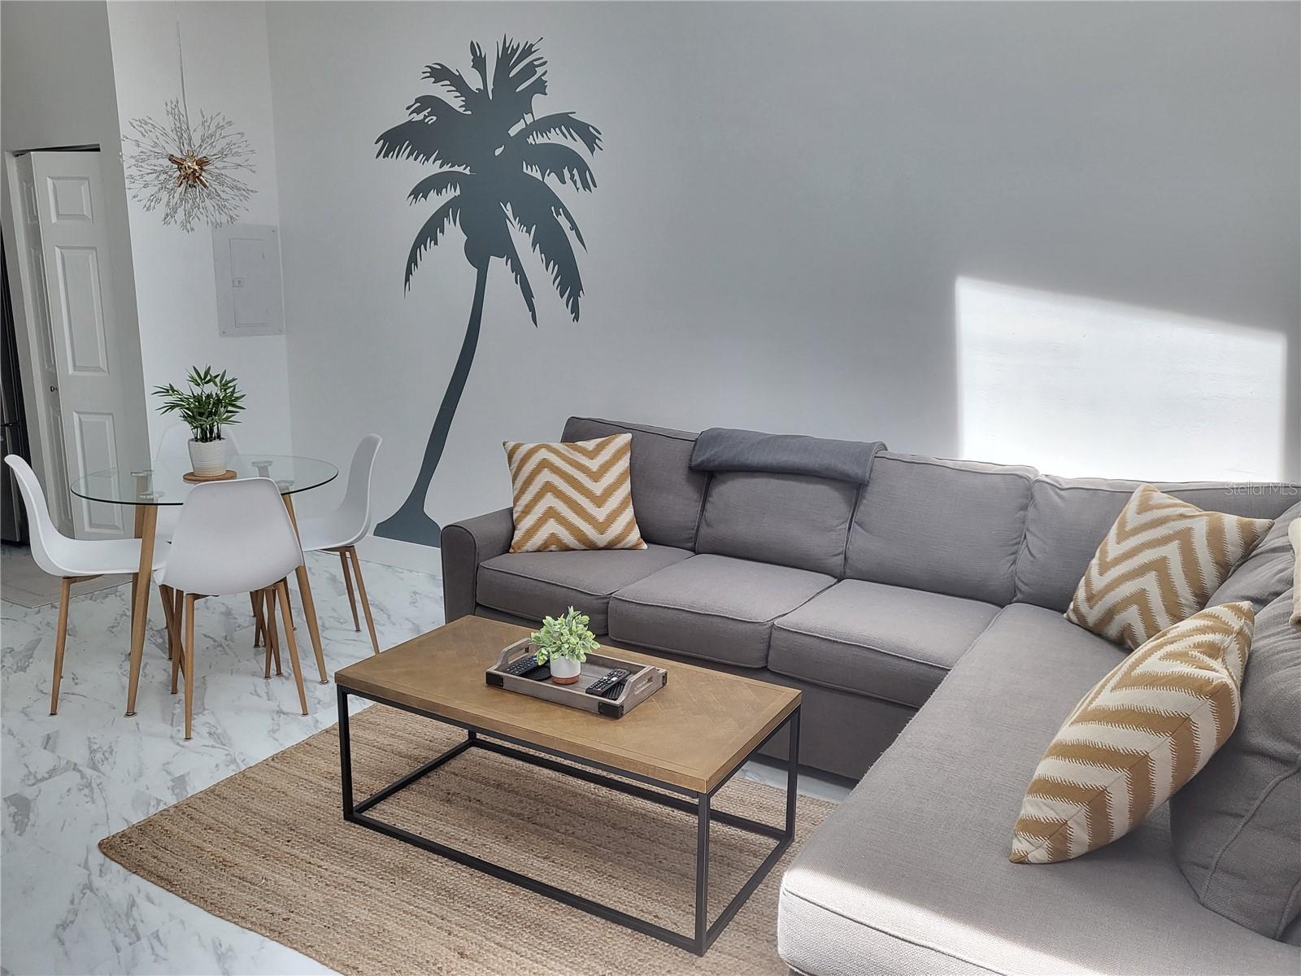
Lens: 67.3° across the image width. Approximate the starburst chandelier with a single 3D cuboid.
[{"bbox_3d":[-1.606,-1.258,3.364,0.450,0.765,0.450,7,13,29],"label":"starburst chandelier"}]

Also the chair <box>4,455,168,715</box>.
[{"bbox_3d":[-1.951,0.305,3.488,0.515,0.855,0.455,-6,13,-29],"label":"chair"}]

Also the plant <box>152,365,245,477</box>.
[{"bbox_3d":[-1.636,-0.242,3.544,0.304,0.398,0.300,-5,13,-24],"label":"plant"}]

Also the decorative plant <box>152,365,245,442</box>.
[{"bbox_3d":[-1.631,-0.303,3.534,0.304,0.274,0.300,-5,13,-24],"label":"decorative plant"}]

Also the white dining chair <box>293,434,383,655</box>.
[{"bbox_3d":[-1.307,0.238,3.849,0.515,0.855,0.455,-6,13,-29],"label":"white dining chair"}]

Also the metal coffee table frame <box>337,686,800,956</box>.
[{"bbox_3d":[-0.226,0.732,2.605,1.104,0.394,0.534,7,13,29],"label":"metal coffee table frame"}]

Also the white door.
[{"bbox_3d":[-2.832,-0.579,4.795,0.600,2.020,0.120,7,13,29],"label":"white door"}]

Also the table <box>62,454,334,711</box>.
[{"bbox_3d":[-1.631,0.325,3.678,0.905,0.748,0.905,7,13,29],"label":"table"}]

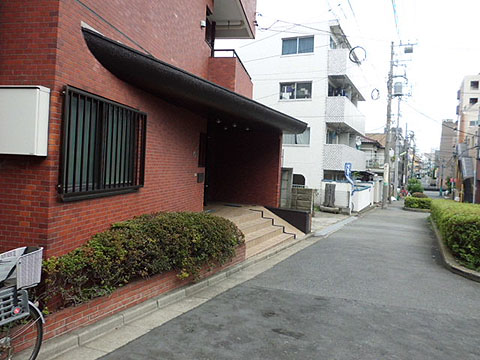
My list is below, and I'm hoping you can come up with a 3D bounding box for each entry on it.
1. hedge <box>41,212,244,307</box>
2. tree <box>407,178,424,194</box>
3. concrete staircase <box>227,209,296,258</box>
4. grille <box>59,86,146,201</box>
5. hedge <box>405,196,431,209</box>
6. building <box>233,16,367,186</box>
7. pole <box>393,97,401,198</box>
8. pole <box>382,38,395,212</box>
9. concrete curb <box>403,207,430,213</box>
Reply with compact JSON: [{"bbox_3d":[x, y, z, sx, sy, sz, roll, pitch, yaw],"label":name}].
[{"bbox_3d":[-1.166,0.985,5.182,1.280,0.570,4.040,4,3,23],"label":"hedge"},{"bbox_3d":[19.960,0.796,41.000,1.950,2.000,1.950,4,3,26],"label":"tree"},{"bbox_3d":[0.290,1.225,8.330,1.100,0.640,2.900,4,3,27],"label":"concrete staircase"},{"bbox_3d":[-1.598,-0.390,4.471,0.140,1.140,1.750,3,3,11],"label":"grille"},{"bbox_3d":[12.250,1.651,24.460,1.900,0.650,2.000,4,3,27],"label":"hedge"},{"bbox_3d":[4.080,-3.941,26.100,8.500,10.800,8.400,4,3,27],"label":"building"},{"bbox_3d":[17.847,-3.605,40.800,0.340,11.500,0.340,3,2,27],"label":"pole"},{"bbox_3d":[10.238,-3.744,24.800,0.360,11.360,0.360,3,2,27],"label":"pole"},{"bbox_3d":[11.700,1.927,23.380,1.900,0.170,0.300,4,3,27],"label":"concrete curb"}]

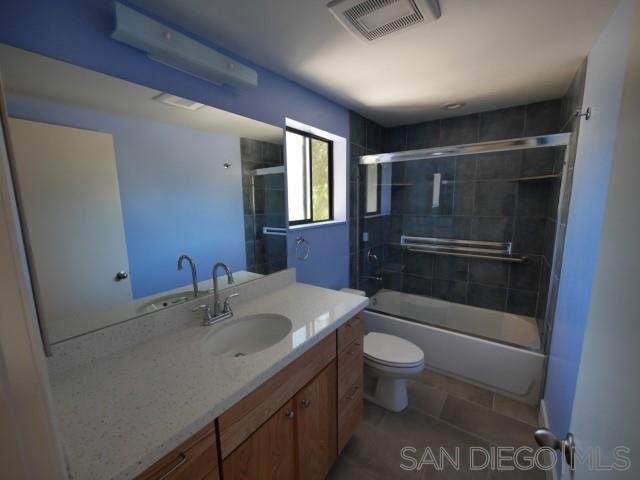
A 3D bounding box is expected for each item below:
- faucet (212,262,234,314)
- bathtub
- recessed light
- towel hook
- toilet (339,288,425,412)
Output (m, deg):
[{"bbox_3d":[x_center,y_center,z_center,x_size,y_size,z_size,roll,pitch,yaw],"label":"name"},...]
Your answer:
[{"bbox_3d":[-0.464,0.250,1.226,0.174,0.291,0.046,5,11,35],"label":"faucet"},{"bbox_3d":[1.228,0.935,2.633,1.518,0.394,0.712,5,11,35],"label":"bathtub"},{"bbox_3d":[1.159,-1.166,2.272,0.196,0.030,0.196,5,11,35],"label":"recessed light"},{"bbox_3d":[-0.144,0.070,1.872,0.060,0.173,0.149,5,11,35],"label":"towel hook"},{"bbox_3d":[0.436,0.876,2.128,0.792,0.709,0.412,5,11,35],"label":"toilet"}]

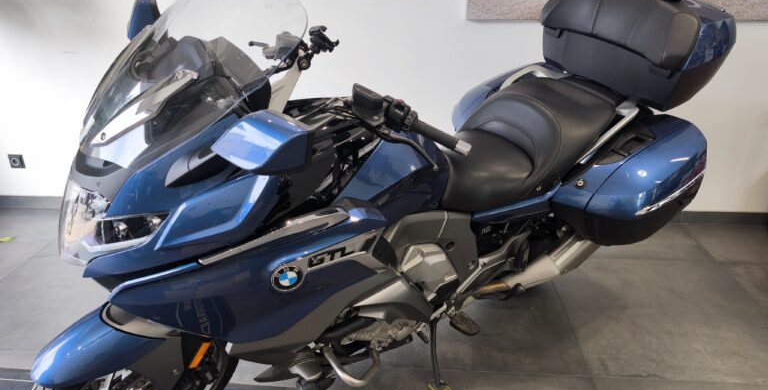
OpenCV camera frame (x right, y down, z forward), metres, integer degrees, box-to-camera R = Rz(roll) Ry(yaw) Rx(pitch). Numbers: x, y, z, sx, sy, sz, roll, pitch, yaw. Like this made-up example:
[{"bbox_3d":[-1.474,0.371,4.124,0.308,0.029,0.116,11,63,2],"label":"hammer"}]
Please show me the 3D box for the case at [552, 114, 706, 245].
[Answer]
[{"bbox_3d":[0.900,-0.023,1.811,0.630,0.460,0.250,-14,38,-29],"label":"case"}]

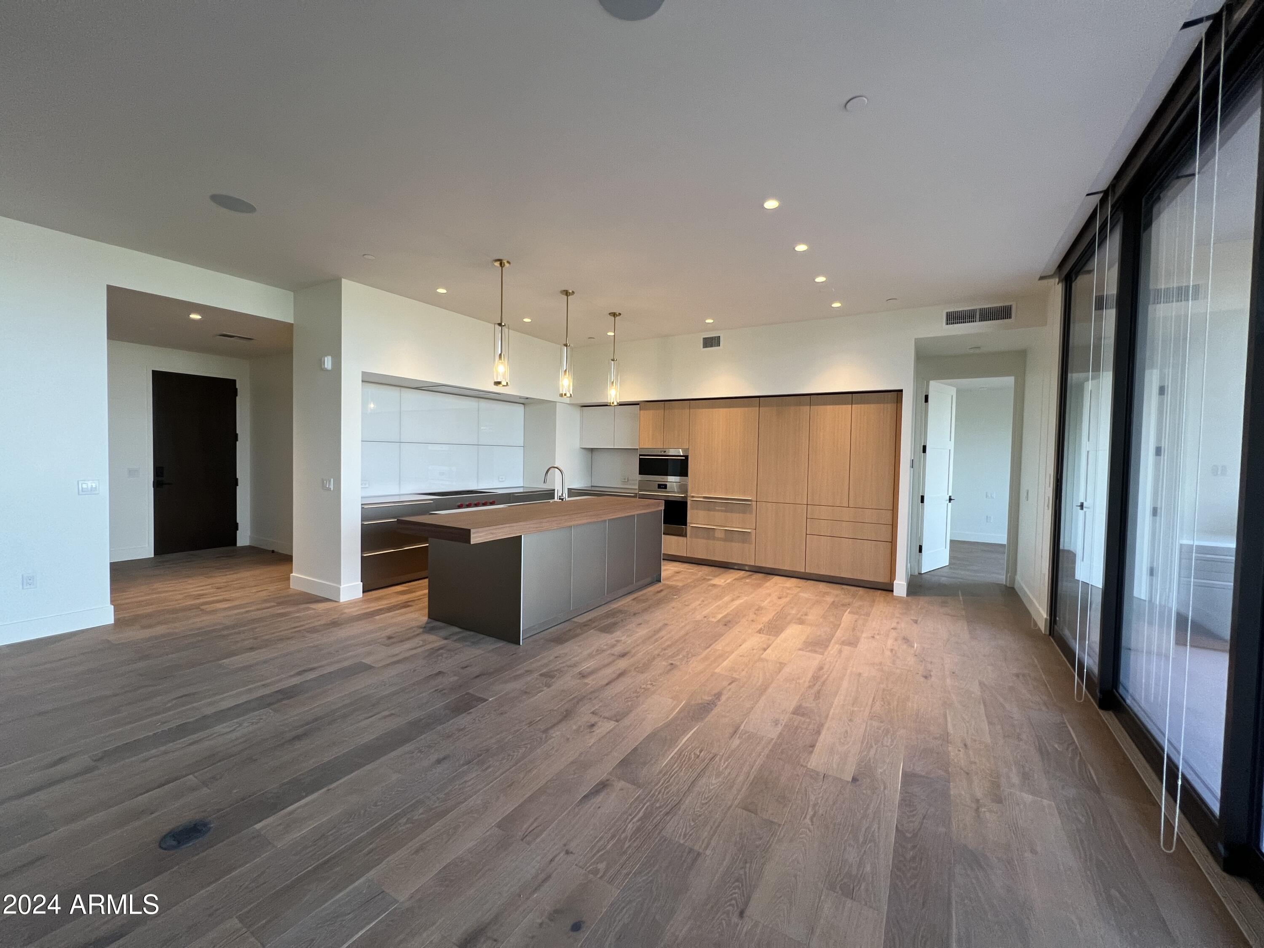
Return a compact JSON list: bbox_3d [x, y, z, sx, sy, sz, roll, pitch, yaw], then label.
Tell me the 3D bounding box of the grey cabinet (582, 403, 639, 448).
[{"bbox_3d":[-0.199,-0.707,7.373,1.233,0.636,0.343,2,2,32],"label":"grey cabinet"}]

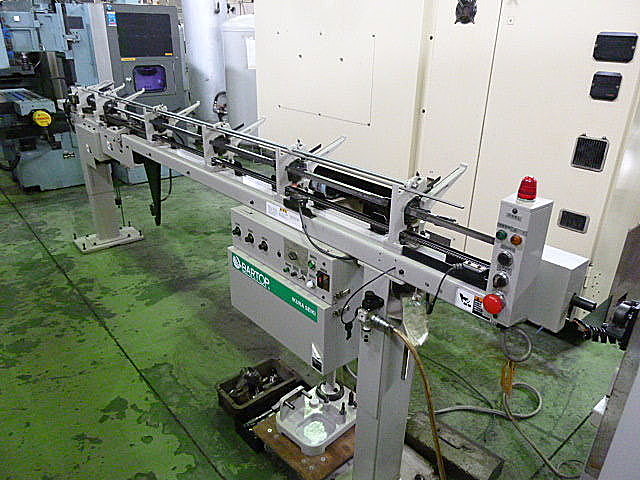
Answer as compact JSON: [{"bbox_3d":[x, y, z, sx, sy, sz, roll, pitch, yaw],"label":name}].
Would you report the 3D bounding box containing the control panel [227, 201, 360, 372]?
[{"bbox_3d":[-0.087,0.125,1.505,0.190,0.352,0.554,-16,28,-36],"label":"control panel"}]

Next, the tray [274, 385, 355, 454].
[{"bbox_3d":[0.024,0.698,1.858,0.320,0.090,0.235,-16,28,-36],"label":"tray"}]

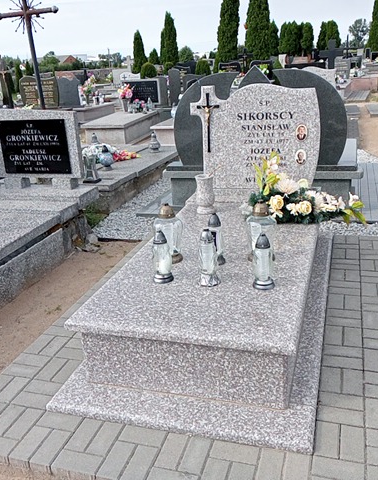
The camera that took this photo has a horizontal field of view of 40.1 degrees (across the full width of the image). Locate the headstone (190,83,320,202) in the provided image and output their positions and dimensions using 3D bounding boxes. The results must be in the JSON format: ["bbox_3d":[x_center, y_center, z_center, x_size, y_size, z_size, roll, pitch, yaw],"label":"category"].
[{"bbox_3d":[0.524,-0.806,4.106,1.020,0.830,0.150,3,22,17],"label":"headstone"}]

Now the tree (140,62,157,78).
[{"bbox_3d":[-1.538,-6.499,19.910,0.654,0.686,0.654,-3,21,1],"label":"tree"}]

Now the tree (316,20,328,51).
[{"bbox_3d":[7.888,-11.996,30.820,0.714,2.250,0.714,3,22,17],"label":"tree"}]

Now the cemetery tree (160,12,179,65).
[{"bbox_3d":[-1.128,-11.760,31.679,1.018,3.973,1.018,2,21,17],"label":"cemetery tree"}]

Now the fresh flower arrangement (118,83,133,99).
[{"bbox_3d":[-1.362,-3.205,11.100,0.340,0.340,0.310,2,21,17],"label":"fresh flower arrangement"}]

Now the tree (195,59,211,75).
[{"bbox_3d":[0.682,-7.427,23.200,0.644,1.168,0.644,2,21,17],"label":"tree"}]

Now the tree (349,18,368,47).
[{"bbox_3d":[28.173,-33.708,85.940,3.120,5.499,3.120,2,21,17],"label":"tree"}]

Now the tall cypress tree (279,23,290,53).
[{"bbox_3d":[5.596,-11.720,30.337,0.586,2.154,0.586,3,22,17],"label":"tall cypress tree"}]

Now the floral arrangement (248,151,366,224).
[{"bbox_3d":[0.803,-0.383,3.578,0.800,0.460,0.360,3,22,17],"label":"floral arrangement"}]

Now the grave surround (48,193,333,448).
[{"bbox_3d":[0.261,0.188,3.271,1.200,0.410,2.500,3,22,17],"label":"grave surround"}]

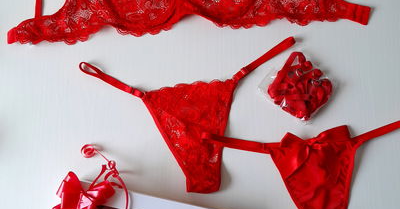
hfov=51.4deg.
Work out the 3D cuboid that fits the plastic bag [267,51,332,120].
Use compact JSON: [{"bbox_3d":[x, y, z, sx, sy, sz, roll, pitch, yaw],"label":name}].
[{"bbox_3d":[0.153,-0.029,0.641,0.097,0.025,0.094,41,83,11],"label":"plastic bag"}]

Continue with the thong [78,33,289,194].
[{"bbox_3d":[-0.010,0.022,0.642,0.351,0.022,0.230,-7,77,2],"label":"thong"}]

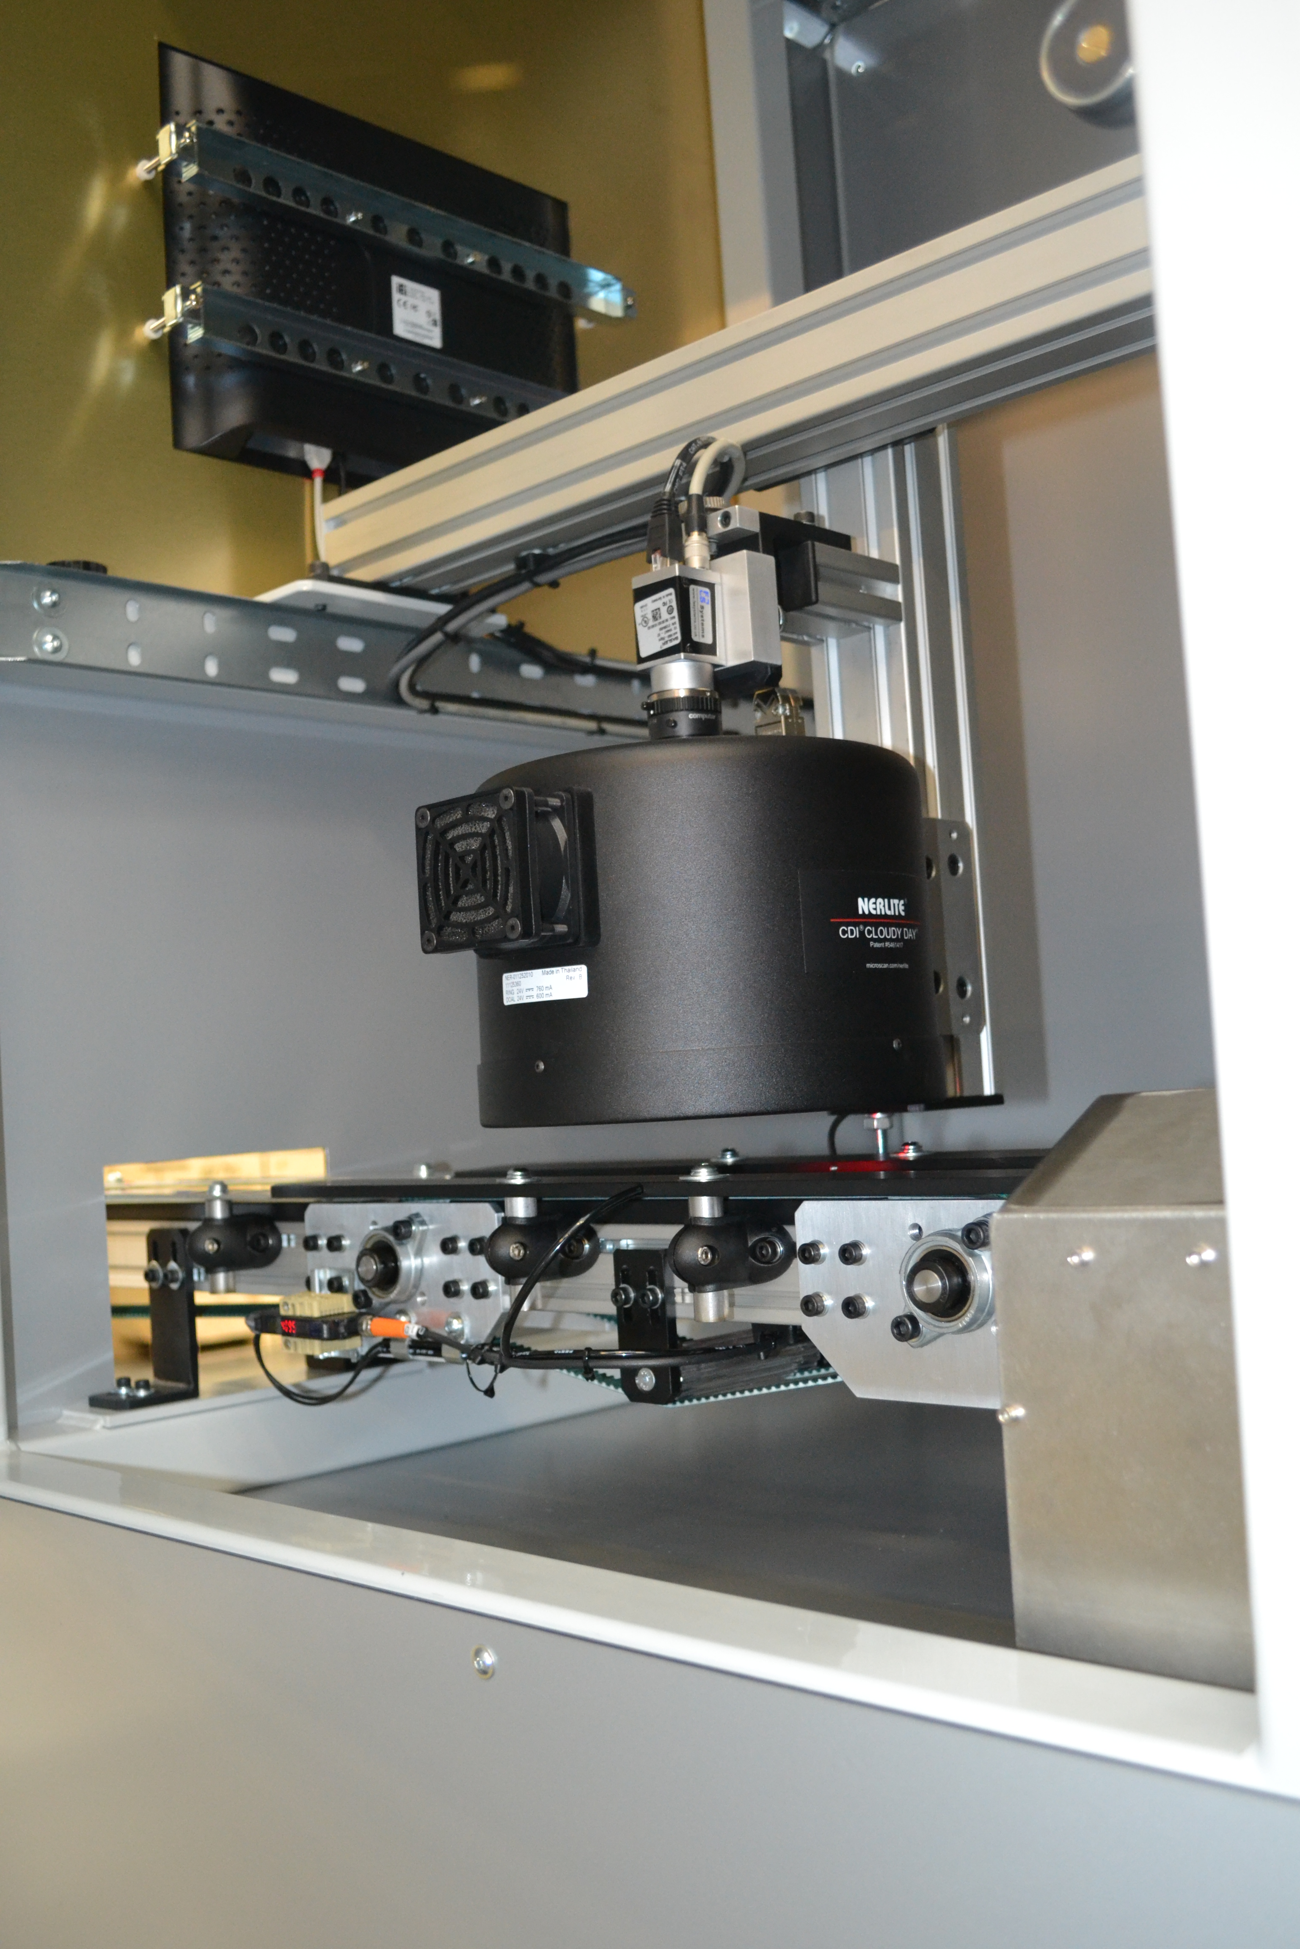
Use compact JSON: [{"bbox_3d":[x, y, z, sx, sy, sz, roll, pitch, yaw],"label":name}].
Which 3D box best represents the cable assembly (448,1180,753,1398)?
[{"bbox_3d":[-0.033,0.126,0.704,0.167,0.090,0.041,-6,-4,43],"label":"cable assembly"}]

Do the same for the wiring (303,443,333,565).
[{"bbox_3d":[-0.230,-0.327,1.240,0.013,0.084,0.019,-6,-4,43],"label":"wiring"}]

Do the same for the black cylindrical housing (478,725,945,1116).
[{"bbox_3d":[0.025,-0.014,0.802,0.207,0.152,0.207,-4,-3,0],"label":"black cylindrical housing"}]

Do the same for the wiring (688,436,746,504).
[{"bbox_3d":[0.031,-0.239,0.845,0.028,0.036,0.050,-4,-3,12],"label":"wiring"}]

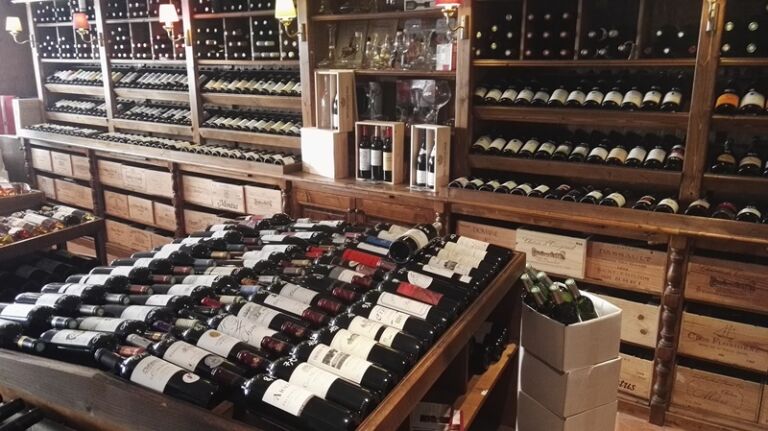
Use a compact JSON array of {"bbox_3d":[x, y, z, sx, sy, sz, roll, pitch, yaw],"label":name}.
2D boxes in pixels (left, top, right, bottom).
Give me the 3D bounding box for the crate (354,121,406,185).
[{"bbox_3d":[-0.022,-0.375,3.384,0.265,0.342,0.106,9,17,31],"label":"crate"}]

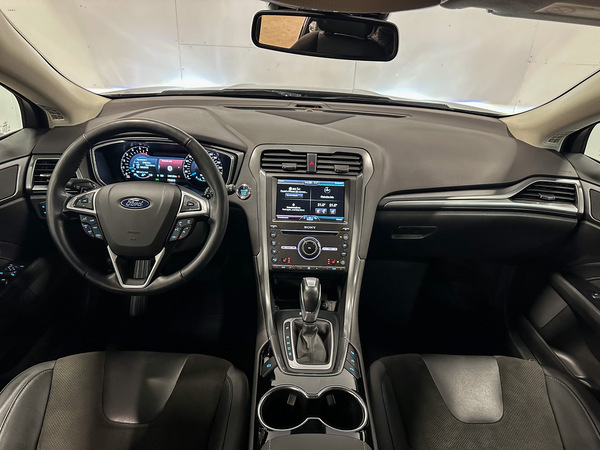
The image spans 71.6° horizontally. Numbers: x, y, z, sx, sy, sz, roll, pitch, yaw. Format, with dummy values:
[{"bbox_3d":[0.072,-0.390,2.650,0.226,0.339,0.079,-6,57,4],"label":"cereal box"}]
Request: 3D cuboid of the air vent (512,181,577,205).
[{"bbox_3d":[0.664,-0.087,1.130,0.172,0.067,0.040,2,5,-3],"label":"air vent"}]

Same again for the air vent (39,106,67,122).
[{"bbox_3d":[-0.696,-0.312,1.170,0.075,0.048,0.030,-3,7,-12],"label":"air vent"}]

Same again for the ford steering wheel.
[{"bbox_3d":[-0.347,-0.038,0.913,0.378,0.378,0.110,1,5,-3],"label":"ford steering wheel"}]

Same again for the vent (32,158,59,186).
[{"bbox_3d":[-0.645,-0.138,1.100,0.125,0.075,0.040,2,5,-3],"label":"vent"}]

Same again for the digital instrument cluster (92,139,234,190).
[{"bbox_3d":[-0.353,-0.154,1.085,0.355,0.135,0.060,3,5,0],"label":"digital instrument cluster"}]

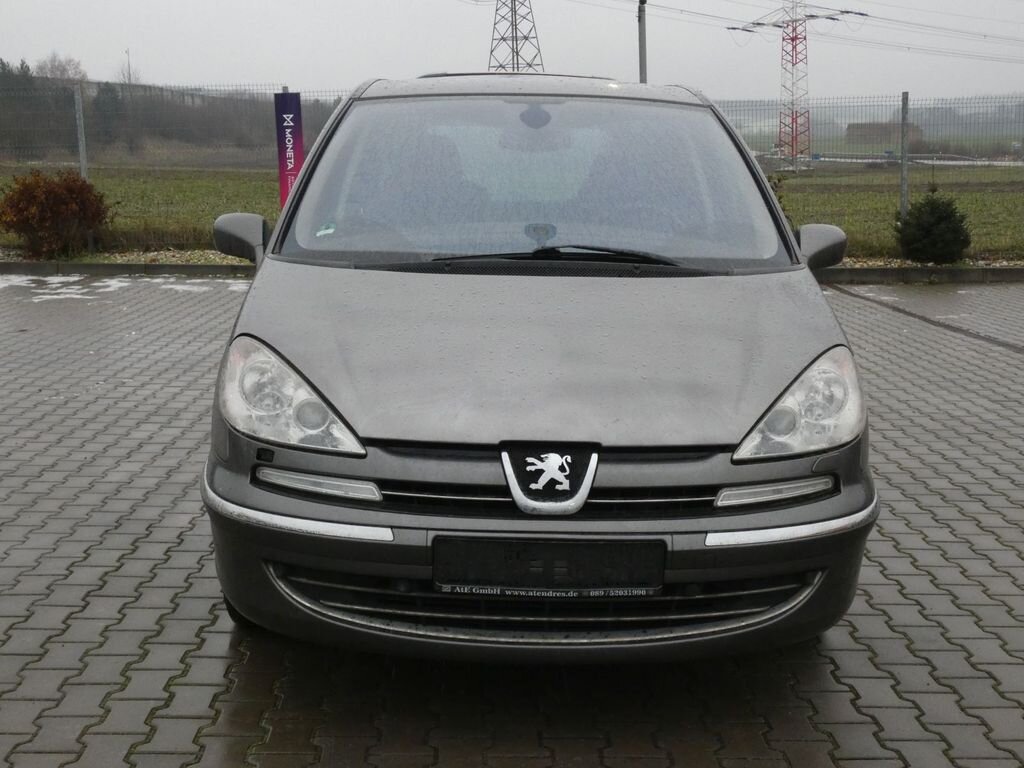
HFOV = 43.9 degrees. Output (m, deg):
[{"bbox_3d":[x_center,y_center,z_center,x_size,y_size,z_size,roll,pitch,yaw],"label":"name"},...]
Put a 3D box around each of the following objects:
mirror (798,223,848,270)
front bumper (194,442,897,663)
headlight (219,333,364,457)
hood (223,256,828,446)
[{"bbox_3d":[1.078,-0.478,4.442,0.200,0.170,0.150,1,10,-1],"label":"mirror"},{"bbox_3d":[0.081,0.365,3.207,1.800,0.540,0.600,1,10,-1],"label":"front bumper"},{"bbox_3d":[-0.549,0.007,3.265,0.450,0.210,0.580,1,10,-1],"label":"headlight"},{"bbox_3d":[0.085,-0.121,3.455,1.700,0.330,1.100,1,10,-1],"label":"hood"}]

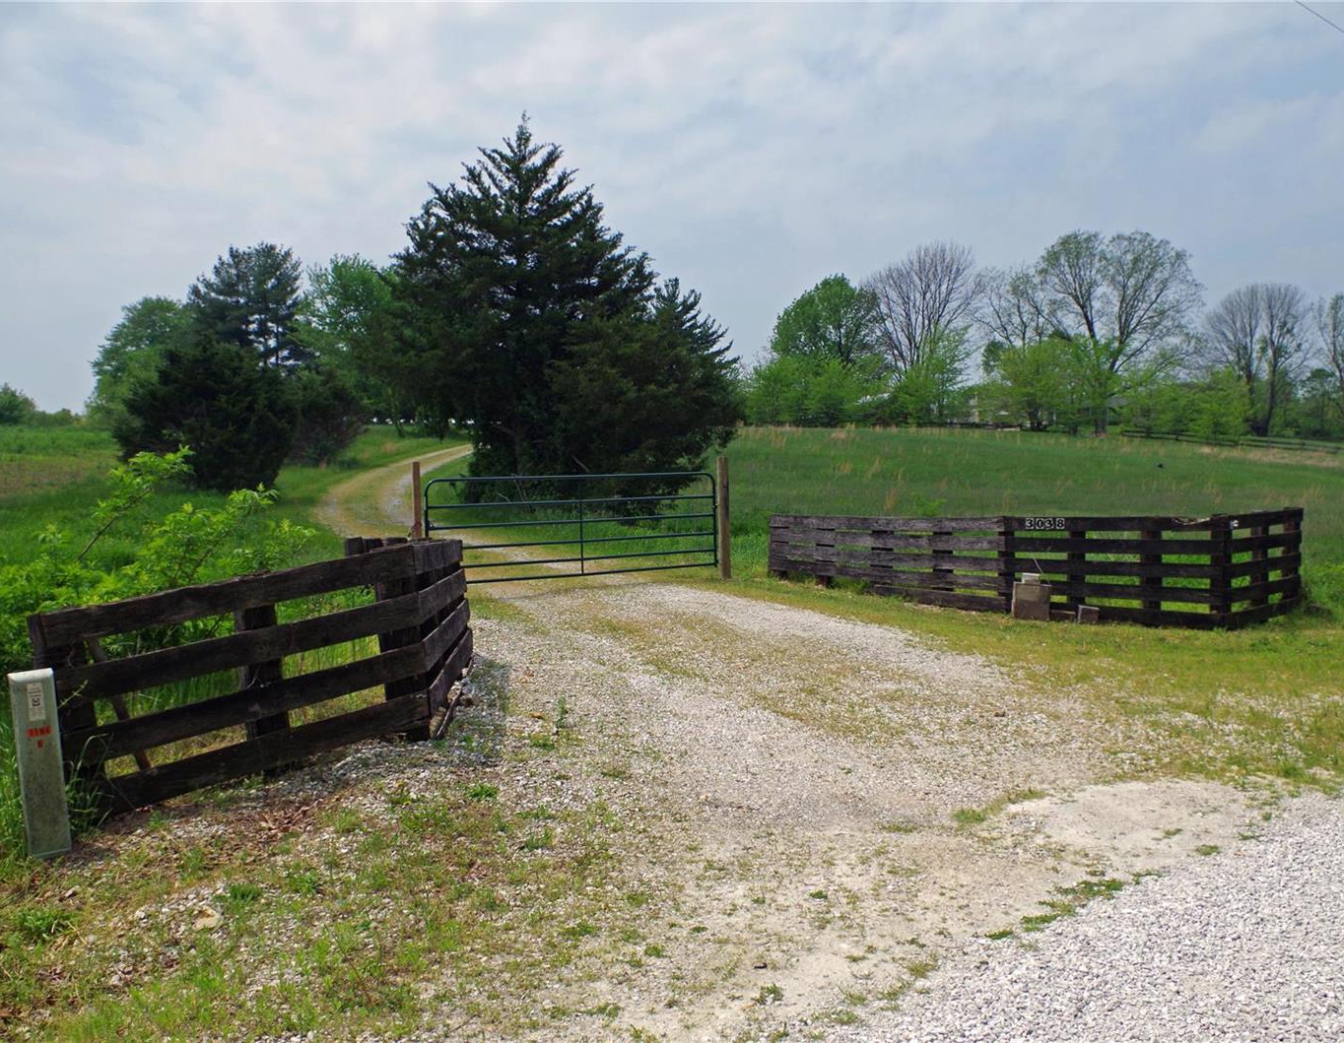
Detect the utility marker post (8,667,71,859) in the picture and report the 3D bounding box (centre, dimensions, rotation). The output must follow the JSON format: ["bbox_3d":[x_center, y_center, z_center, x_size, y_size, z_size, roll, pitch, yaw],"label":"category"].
[{"bbox_3d":[-2.394,0.905,4.462,0.150,0.700,0.100,-7,7,-33],"label":"utility marker post"}]

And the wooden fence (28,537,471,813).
[{"bbox_3d":[-1.621,0.642,6.527,1.106,0.980,3.472,1,6,22],"label":"wooden fence"}]

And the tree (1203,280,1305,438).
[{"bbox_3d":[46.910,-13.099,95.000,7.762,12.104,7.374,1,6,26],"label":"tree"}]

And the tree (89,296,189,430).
[{"bbox_3d":[-32.358,-9.627,72.000,5.847,8.051,5.555,-4,6,-24],"label":"tree"}]

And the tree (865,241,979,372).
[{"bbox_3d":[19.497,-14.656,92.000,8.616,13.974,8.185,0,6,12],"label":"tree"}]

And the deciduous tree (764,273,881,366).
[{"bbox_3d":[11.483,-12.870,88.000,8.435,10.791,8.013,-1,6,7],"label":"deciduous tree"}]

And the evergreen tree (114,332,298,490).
[{"bbox_3d":[-12.430,-2.929,31.500,4.486,4.096,4.261,-4,6,-21],"label":"evergreen tree"}]

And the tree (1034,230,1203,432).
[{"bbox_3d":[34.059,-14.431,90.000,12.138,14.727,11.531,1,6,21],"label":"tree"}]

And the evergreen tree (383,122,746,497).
[{"bbox_3d":[-2.424,-4.894,27.000,7.385,8.170,6.646,-2,6,-5],"label":"evergreen tree"}]

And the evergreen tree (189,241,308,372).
[{"bbox_3d":[-26.652,-11.518,74.000,6.970,11.686,6.621,-3,6,-20],"label":"evergreen tree"}]

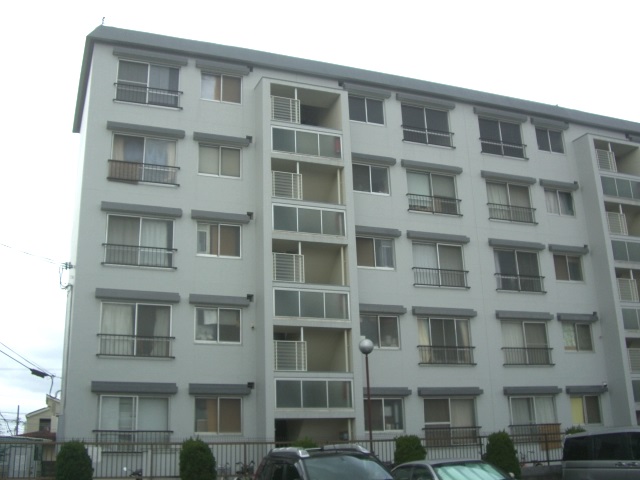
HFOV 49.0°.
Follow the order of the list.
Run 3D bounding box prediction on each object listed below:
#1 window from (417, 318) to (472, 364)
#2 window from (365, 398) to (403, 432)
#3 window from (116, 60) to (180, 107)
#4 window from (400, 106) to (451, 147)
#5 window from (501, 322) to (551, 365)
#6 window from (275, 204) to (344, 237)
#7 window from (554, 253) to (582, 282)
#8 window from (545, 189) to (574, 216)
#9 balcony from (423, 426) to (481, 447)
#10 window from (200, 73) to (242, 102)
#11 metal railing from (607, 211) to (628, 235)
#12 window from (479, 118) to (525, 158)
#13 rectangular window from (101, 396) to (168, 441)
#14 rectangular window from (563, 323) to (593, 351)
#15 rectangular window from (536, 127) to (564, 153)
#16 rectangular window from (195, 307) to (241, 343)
[{"bbox_3d":[4.359,3.535,24.260,2.089,1.579,0.200,5,-18,-21],"label":"window"},{"bbox_3d":[2.077,5.640,22.741,1.446,1.054,0.150,5,-17,-22],"label":"window"},{"bbox_3d":[-5.433,-4.948,22.297,2.010,1.563,0.150,5,-18,-21],"label":"window"},{"bbox_3d":[4.056,-4.304,26.554,2.089,1.579,0.200,5,-18,-21],"label":"window"},{"bbox_3d":[7.535,3.752,25.634,2.090,1.550,0.180,5,-17,-22],"label":"window"},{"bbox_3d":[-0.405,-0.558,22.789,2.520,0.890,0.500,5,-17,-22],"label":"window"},{"bbox_3d":[9.646,1.101,27.185,1.386,1.049,0.150,5,-18,-21],"label":"window"},{"bbox_3d":[9.280,-1.442,27.197,1.330,1.038,0.150,5,-18,-21],"label":"window"},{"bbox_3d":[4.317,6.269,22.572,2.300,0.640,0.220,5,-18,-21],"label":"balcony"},{"bbox_3d":[-3.239,-5.024,23.207,1.400,1.038,0.150,5,-18,-21],"label":"window"},{"bbox_3d":[11.432,-0.596,27.177,0.938,0.902,0.200,5,-18,-21],"label":"metal railing"},{"bbox_3d":[7.118,-3.924,27.286,1.995,1.558,0.100,5,-18,-21],"label":"window"},{"bbox_3d":[-5.104,5.060,19.195,2.010,1.500,0.150,5,-18,-21],"label":"rectangular window"},{"bbox_3d":[9.418,3.570,25.652,1.330,1.038,0.150,5,-18,-21],"label":"rectangular window"},{"bbox_3d":[9.497,-4.090,28.863,1.401,1.054,0.150,5,-17,-22],"label":"rectangular window"},{"bbox_3d":[-3.024,2.549,21.053,1.382,1.031,0.100,5,-18,-21],"label":"rectangular window"}]

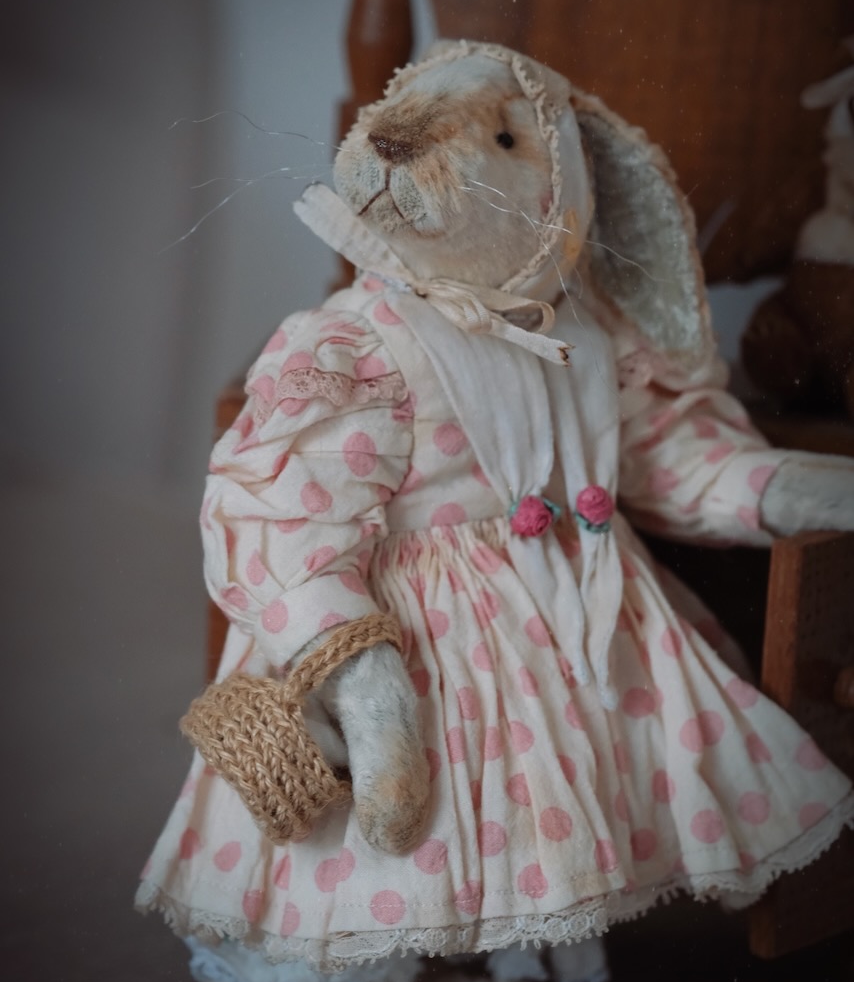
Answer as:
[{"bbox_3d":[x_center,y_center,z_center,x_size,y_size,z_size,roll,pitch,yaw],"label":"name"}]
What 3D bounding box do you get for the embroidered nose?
[{"bbox_3d":[-0.010,-0.097,0.902,0.013,0.009,0.005,10,-2,34],"label":"embroidered nose"}]

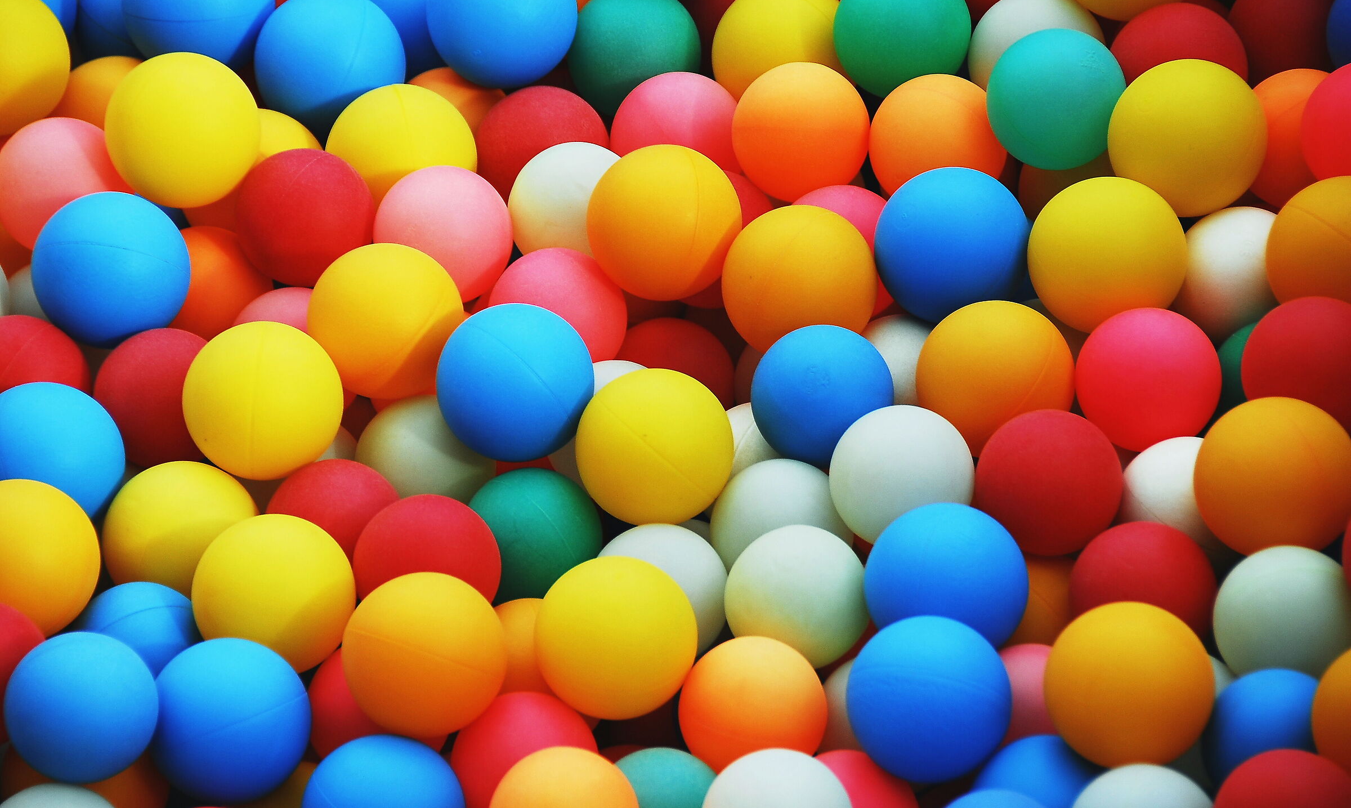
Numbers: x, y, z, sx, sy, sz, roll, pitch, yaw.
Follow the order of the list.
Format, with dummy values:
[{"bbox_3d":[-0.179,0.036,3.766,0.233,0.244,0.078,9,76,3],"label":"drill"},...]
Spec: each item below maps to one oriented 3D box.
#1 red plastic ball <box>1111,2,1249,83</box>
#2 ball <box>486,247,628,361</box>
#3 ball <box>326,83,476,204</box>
[{"bbox_3d":[0.234,-0.154,3.534,0.065,0.065,0.065,-3,45,3],"label":"red plastic ball"},{"bbox_3d":[-0.055,-0.040,3.553,0.065,0.065,0.065,-3,45,3],"label":"ball"},{"bbox_3d":[-0.132,-0.117,3.638,0.072,0.072,0.072,-3,45,3],"label":"ball"}]

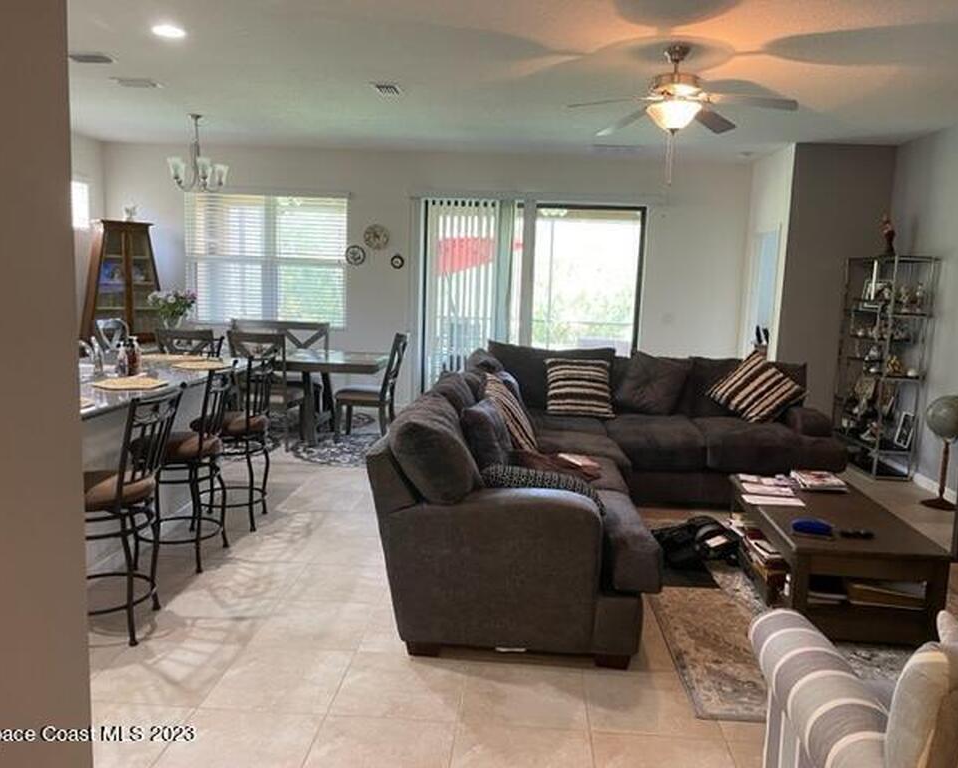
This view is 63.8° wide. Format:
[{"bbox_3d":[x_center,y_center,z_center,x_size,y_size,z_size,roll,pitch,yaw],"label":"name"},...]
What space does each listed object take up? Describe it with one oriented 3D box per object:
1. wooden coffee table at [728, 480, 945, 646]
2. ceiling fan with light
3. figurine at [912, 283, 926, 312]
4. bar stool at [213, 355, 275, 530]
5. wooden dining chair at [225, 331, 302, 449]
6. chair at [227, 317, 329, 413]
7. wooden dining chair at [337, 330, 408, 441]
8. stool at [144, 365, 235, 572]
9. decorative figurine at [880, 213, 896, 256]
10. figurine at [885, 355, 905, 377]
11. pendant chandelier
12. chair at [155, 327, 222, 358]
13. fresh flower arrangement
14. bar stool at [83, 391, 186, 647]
[{"bbox_3d":[1.790,0.858,4.027,0.667,0.434,1.273,3,8,5],"label":"wooden coffee table"},{"bbox_3d":[1.099,-1.497,4.297,1.262,0.737,1.262,2,8,3],"label":"ceiling fan with light"},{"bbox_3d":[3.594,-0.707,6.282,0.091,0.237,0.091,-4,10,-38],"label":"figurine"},{"bbox_3d":[-1.532,0.339,4.653,0.490,1.030,0.430,2,8,3],"label":"bar stool"},{"bbox_3d":[-1.847,0.052,6.730,0.480,1.000,0.580,3,8,8],"label":"wooden dining chair"},{"bbox_3d":[-2.257,-0.178,8.414,1.090,0.960,0.580,2,8,3],"label":"chair"},{"bbox_3d":[-1.030,0.015,7.332,0.606,1.030,0.465,2,8,3],"label":"wooden dining chair"},{"bbox_3d":[-1.563,0.417,4.100,0.505,1.060,0.455,2,8,3],"label":"stool"},{"bbox_3d":[3.371,-1.219,6.341,0.110,0.330,0.120,2,8,3],"label":"decorative figurine"},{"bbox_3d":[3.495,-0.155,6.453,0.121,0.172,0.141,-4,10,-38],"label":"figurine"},{"bbox_3d":[-2.460,-1.996,6.726,0.560,0.660,0.560,2,8,3],"label":"pendant chandelier"},{"bbox_3d":[-2.583,0.009,6.976,0.475,1.030,0.586,1,8,-4],"label":"chair"},{"bbox_3d":[-2.812,-0.598,7.096,0.430,0.530,0.430,2,8,3],"label":"fresh flower arrangement"},{"bbox_3d":[-1.583,0.534,3.268,0.490,1.030,0.430,2,8,3],"label":"bar stool"}]

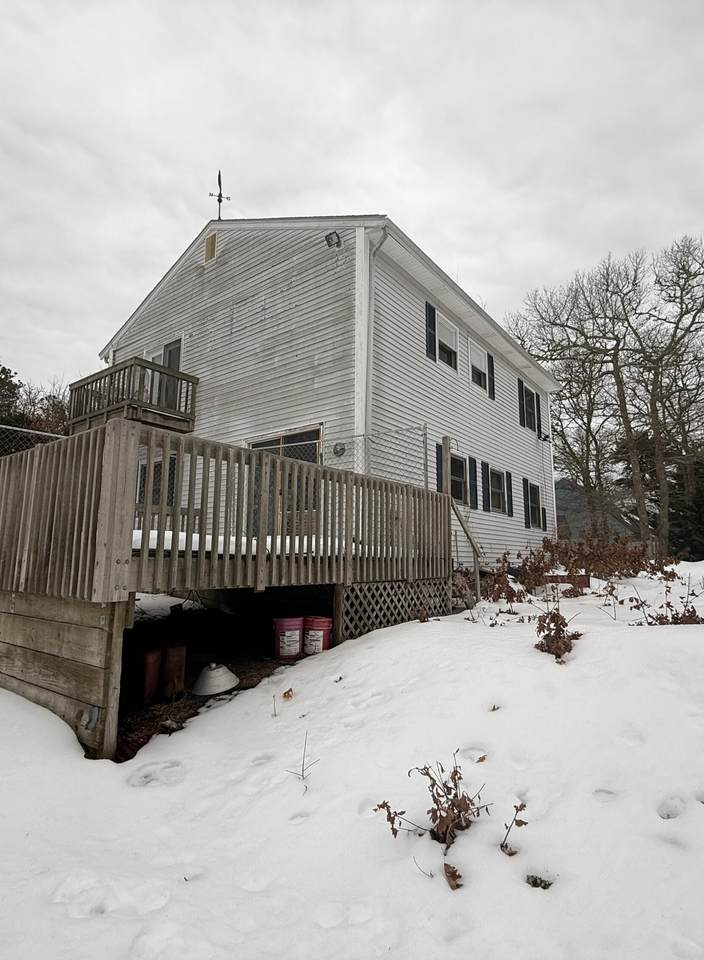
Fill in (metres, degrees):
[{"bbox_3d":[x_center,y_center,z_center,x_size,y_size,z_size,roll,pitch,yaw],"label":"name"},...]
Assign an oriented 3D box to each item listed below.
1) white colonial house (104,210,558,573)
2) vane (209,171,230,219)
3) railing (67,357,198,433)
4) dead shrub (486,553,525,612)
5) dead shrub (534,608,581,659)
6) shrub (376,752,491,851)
[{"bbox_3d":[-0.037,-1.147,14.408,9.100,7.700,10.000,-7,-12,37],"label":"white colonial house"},{"bbox_3d":[-2.899,-6.248,11.365,0.430,1.200,0.500,3,-10,-16],"label":"vane"},{"bbox_3d":[-4.671,-1.489,10.886,2.750,1.220,1.430,-7,-12,37],"label":"railing"},{"bbox_3d":[2.283,1.480,7.700,0.560,0.850,0.520,-3,-10,16],"label":"dead shrub"},{"bbox_3d":[1.846,1.388,4.650,0.410,0.440,0.400,-3,-10,21],"label":"dead shrub"},{"bbox_3d":[0.362,1.423,2.270,0.470,0.350,0.370,-1,-10,8],"label":"shrub"}]

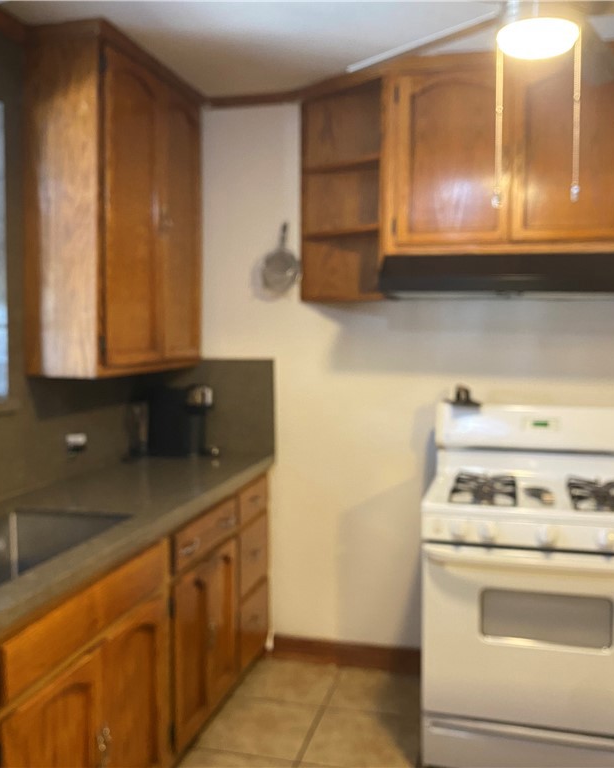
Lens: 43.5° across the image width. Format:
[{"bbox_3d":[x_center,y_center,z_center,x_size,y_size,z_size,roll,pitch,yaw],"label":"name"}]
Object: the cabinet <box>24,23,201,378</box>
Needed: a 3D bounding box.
[{"bbox_3d":[-0.686,-0.624,2.941,0.269,1.139,0.916,1,4,13],"label":"cabinet"}]

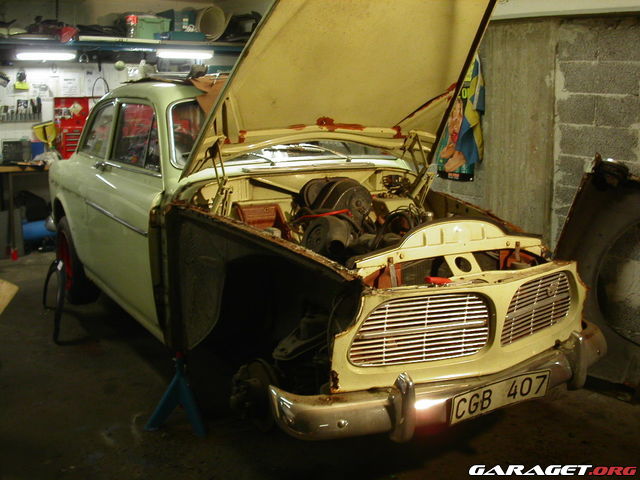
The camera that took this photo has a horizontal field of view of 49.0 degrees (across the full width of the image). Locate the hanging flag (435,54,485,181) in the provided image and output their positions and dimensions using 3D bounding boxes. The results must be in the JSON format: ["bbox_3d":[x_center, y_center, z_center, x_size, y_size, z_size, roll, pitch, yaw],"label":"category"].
[{"bbox_3d":[1.019,-0.898,5.150,0.080,0.910,0.410,-9,17,-36],"label":"hanging flag"}]

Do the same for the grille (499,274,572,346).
[{"bbox_3d":[0.831,0.255,2.678,0.520,0.235,0.060,-9,15,-43],"label":"grille"}]

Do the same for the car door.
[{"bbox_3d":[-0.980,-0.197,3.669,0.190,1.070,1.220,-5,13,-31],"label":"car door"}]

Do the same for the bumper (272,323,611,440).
[{"bbox_3d":[0.569,0.484,2.582,1.580,0.240,0.330,-5,13,-31],"label":"bumper"}]

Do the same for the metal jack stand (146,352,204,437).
[{"bbox_3d":[-0.661,0.685,3.245,0.280,0.350,0.250,-2,14,-11],"label":"metal jack stand"}]

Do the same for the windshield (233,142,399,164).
[{"bbox_3d":[-0.175,-0.569,3.645,1.270,0.470,0.240,-5,-29,-31],"label":"windshield"}]

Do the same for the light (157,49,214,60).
[{"bbox_3d":[-1.389,-1.901,7.200,0.570,0.100,0.100,-3,14,-15],"label":"light"}]

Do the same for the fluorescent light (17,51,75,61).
[{"bbox_3d":[-2.686,-1.812,6.900,0.570,0.090,0.100,-3,14,-15],"label":"fluorescent light"}]

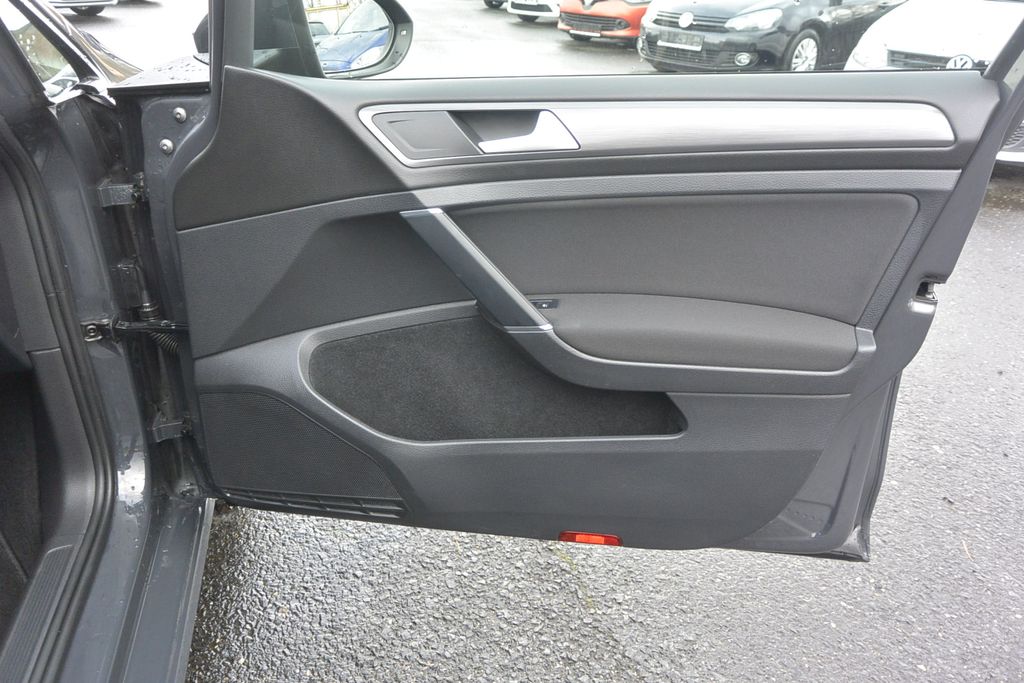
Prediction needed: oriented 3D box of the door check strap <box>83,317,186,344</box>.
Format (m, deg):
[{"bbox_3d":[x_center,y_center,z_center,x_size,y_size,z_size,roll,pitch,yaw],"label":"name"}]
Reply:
[{"bbox_3d":[-0.549,-0.018,1.134,0.160,0.034,0.032,3,25,7],"label":"door check strap"}]

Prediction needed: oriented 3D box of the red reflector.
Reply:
[{"bbox_3d":[0.115,0.288,1.125,0.091,0.019,0.012,3,25,7],"label":"red reflector"}]

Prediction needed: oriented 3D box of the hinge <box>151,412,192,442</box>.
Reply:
[{"bbox_3d":[-0.550,0.139,1.241,0.060,0.043,0.038,-3,25,-7],"label":"hinge"}]

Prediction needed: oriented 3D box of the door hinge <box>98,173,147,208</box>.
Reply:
[{"bbox_3d":[-0.546,-0.212,1.077,0.060,0.043,0.038,-3,25,-7],"label":"door hinge"}]

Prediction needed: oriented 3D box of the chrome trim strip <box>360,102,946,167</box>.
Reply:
[{"bbox_3d":[0.155,-0.238,0.879,0.660,0.072,0.035,3,17,7],"label":"chrome trim strip"}]

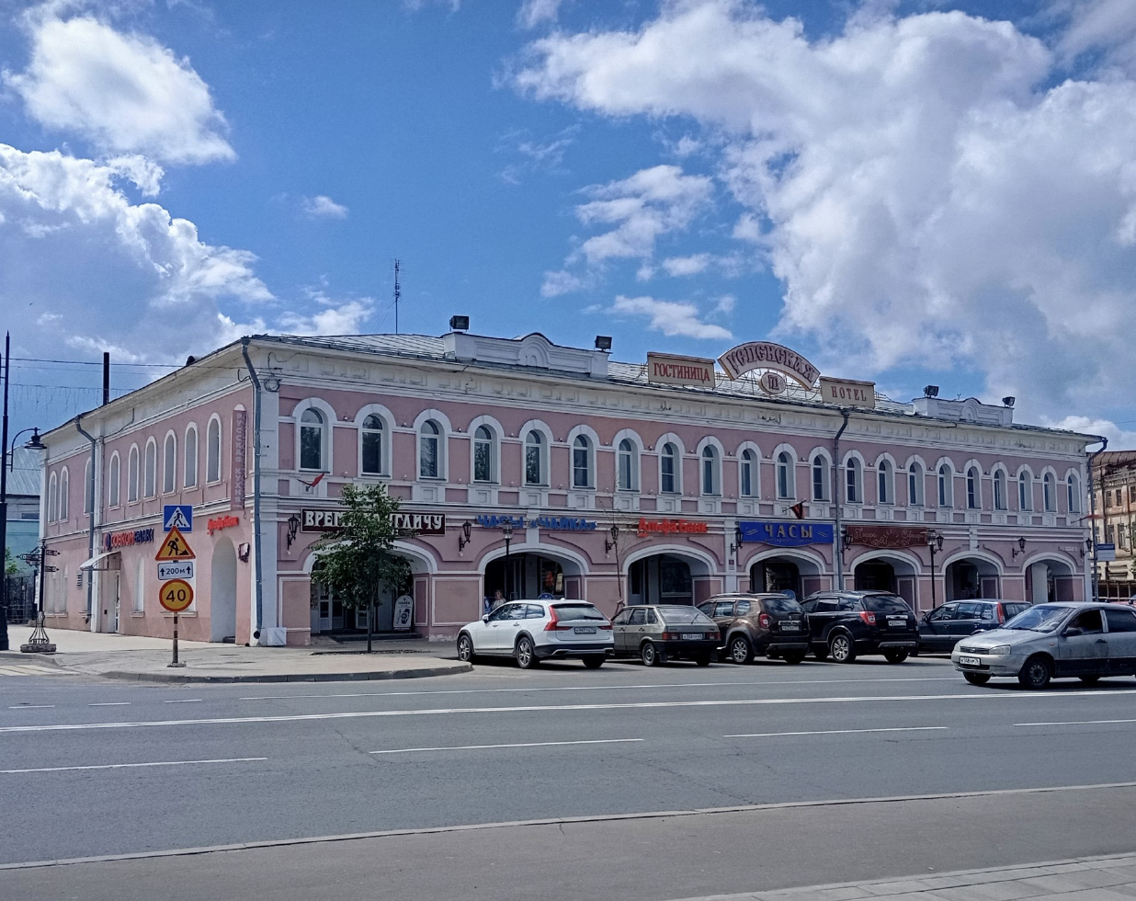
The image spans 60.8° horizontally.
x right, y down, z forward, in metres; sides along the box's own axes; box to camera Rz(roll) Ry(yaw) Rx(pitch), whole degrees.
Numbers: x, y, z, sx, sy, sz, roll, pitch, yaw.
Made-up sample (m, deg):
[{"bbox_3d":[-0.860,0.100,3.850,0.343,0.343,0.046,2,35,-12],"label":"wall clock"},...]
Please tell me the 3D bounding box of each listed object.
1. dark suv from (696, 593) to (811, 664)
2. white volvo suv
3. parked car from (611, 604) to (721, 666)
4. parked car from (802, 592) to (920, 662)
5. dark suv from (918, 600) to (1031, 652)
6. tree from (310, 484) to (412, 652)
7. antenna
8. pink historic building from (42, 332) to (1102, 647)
[{"bbox_3d":[4.377,4.628,25.414,1.830,1.680,4.320,4,-9,-28],"label":"dark suv"},{"bbox_3d":[-0.922,4.457,23.805,1.920,1.540,4.930,5,-9,-33],"label":"white volvo suv"},{"bbox_3d":[2.258,4.677,24.595,1.660,1.400,4.020,3,-8,-22],"label":"parked car"},{"bbox_3d":[7.177,4.723,26.218,1.860,1.730,4.650,4,-9,-26],"label":"parked car"},{"bbox_3d":[11.198,5.002,27.304,1.720,1.530,4.050,3,-9,-24],"label":"dark suv"},{"bbox_3d":[-5.619,3.152,26.616,2.700,4.600,2.600,0,-8,0],"label":"tree"},{"bbox_3d":[-6.973,-6.269,39.718,0.360,3.200,0.360,0,-8,0],"label":"antenna"},{"bbox_3d":[1.777,2.939,49.993,45.200,11.300,24.800,5,-9,-33],"label":"pink historic building"}]

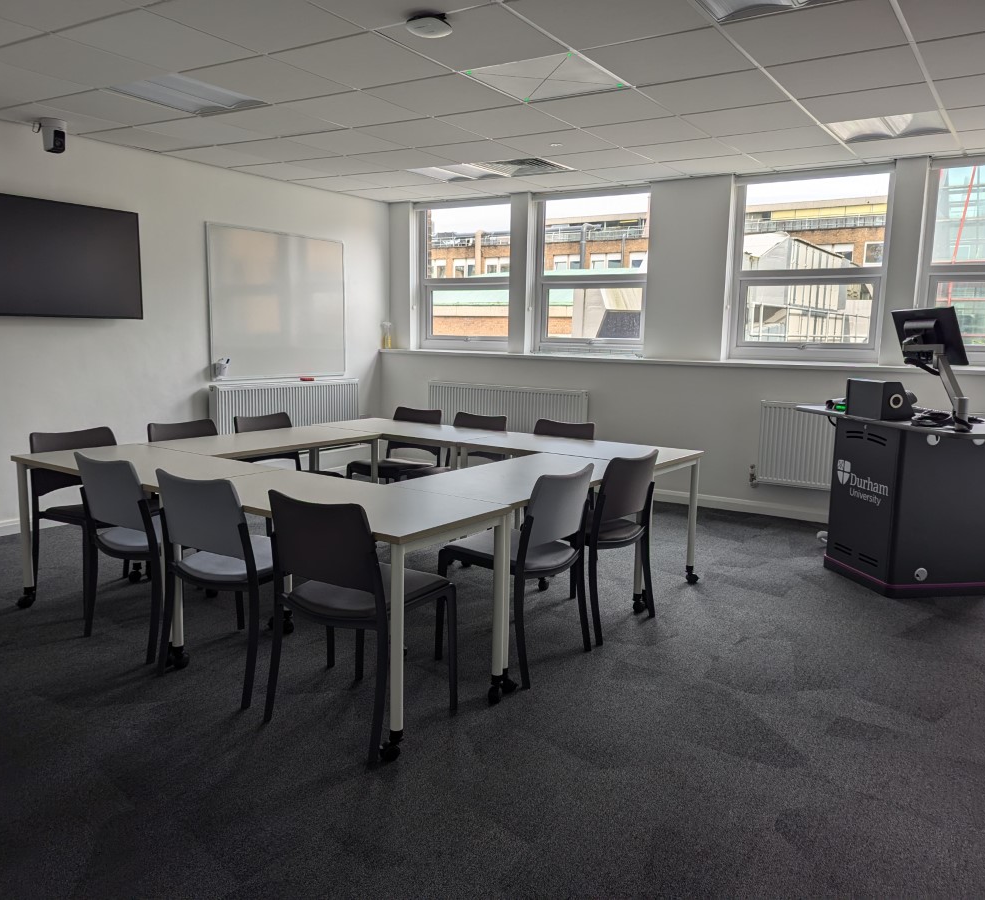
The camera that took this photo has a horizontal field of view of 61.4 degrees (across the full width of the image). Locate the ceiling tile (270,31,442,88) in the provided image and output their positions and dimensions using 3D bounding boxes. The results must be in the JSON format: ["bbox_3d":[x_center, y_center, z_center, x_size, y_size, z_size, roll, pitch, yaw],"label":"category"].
[{"bbox_3d":[-0.574,-1.728,3.679,0.595,0.025,0.595,7,10,32],"label":"ceiling tile"}]

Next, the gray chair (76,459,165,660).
[{"bbox_3d":[-1.431,0.398,3.557,0.505,0.818,0.505,7,10,32],"label":"gray chair"}]

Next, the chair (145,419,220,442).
[{"bbox_3d":[-1.507,0.256,4.498,0.505,0.818,0.505,8,11,38],"label":"chair"}]

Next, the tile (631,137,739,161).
[{"bbox_3d":[1.231,-1.938,5.359,0.595,0.020,0.595,7,10,32],"label":"tile"}]

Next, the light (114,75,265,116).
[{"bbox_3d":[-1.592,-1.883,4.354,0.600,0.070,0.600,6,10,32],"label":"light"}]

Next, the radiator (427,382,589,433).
[{"bbox_3d":[0.096,-0.265,7.234,1.580,0.600,0.110,7,10,32],"label":"radiator"}]

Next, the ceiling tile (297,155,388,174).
[{"bbox_3d":[-1.106,-2.112,6.141,0.595,0.025,0.595,7,10,32],"label":"ceiling tile"}]

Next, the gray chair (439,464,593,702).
[{"bbox_3d":[0.101,0.451,3.399,0.500,0.815,0.500,7,10,35],"label":"gray chair"}]

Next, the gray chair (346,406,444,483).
[{"bbox_3d":[-0.627,0.143,5.658,0.500,0.820,0.520,6,10,32],"label":"gray chair"}]

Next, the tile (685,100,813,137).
[{"bbox_3d":[1.411,-1.812,4.540,0.595,0.020,0.595,7,10,32],"label":"tile"}]

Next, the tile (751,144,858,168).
[{"bbox_3d":[2.053,-1.952,5.544,0.600,0.020,0.552,6,10,32],"label":"tile"}]

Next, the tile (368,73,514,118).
[{"bbox_3d":[-0.246,-1.794,4.177,0.595,0.020,0.595,7,10,32],"label":"tile"}]

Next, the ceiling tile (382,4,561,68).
[{"bbox_3d":[-0.071,-1.670,3.359,0.595,0.025,0.595,7,10,32],"label":"ceiling tile"}]

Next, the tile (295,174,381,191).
[{"bbox_3d":[-1.266,-2.246,7.006,0.527,0.025,0.606,7,10,32],"label":"tile"}]

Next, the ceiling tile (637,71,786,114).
[{"bbox_3d":[1.093,-1.773,4.086,0.600,0.030,0.600,6,10,32],"label":"ceiling tile"}]

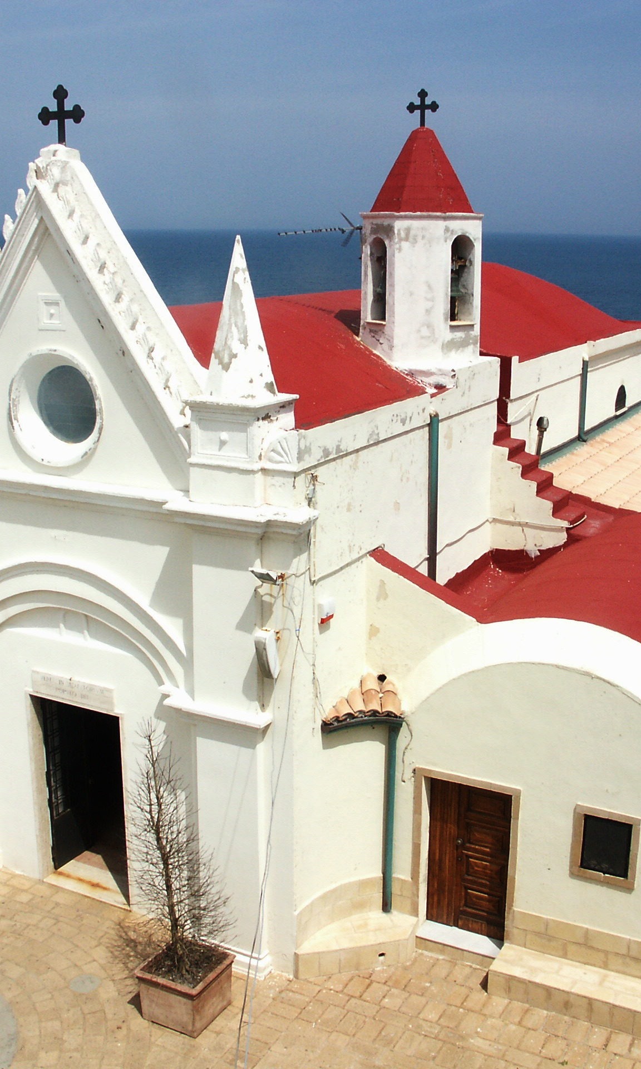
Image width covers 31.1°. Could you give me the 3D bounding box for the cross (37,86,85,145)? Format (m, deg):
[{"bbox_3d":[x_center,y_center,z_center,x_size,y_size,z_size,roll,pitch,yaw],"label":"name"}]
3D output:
[{"bbox_3d":[-3.037,-4.920,13.559,0.651,0.669,0.062,8,16,24],"label":"cross"}]

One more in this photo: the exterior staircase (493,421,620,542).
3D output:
[{"bbox_3d":[3.873,-0.882,19.424,1.672,1.804,1.100,8,16,24],"label":"exterior staircase"}]

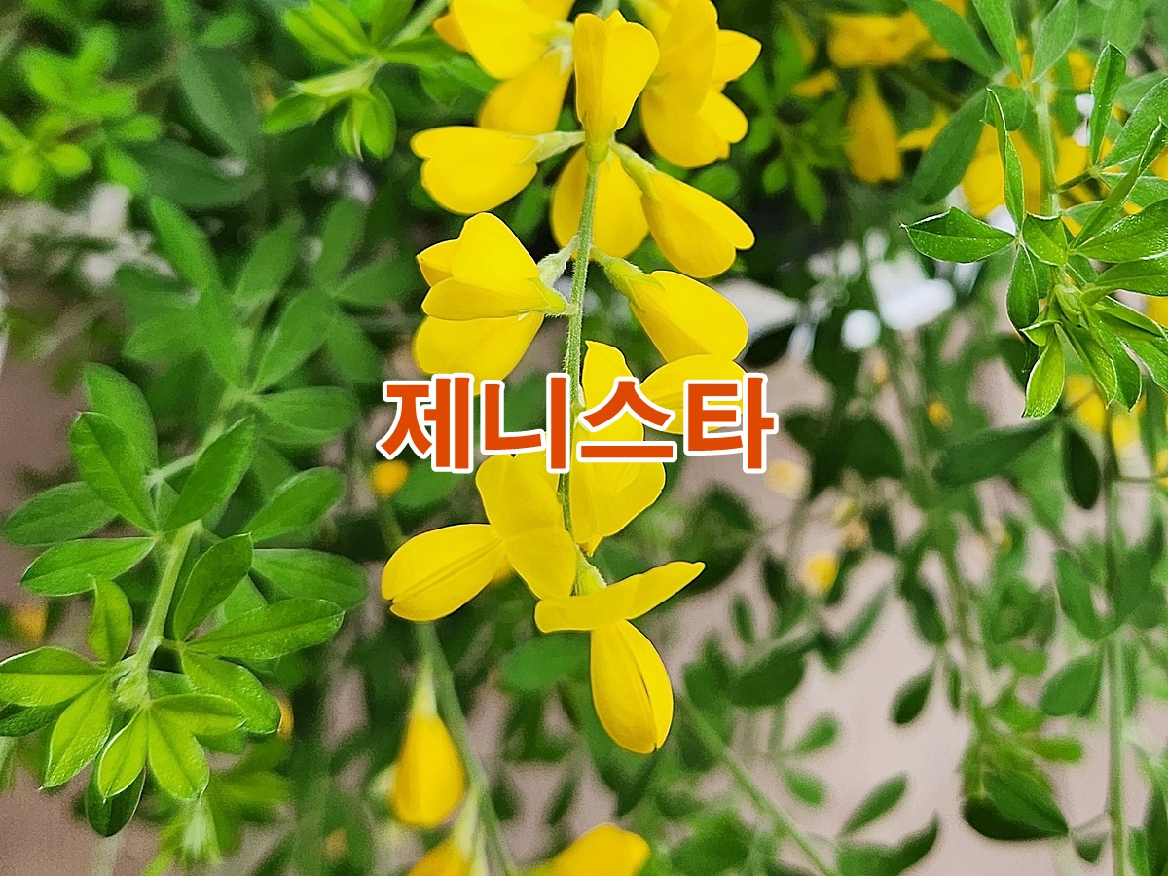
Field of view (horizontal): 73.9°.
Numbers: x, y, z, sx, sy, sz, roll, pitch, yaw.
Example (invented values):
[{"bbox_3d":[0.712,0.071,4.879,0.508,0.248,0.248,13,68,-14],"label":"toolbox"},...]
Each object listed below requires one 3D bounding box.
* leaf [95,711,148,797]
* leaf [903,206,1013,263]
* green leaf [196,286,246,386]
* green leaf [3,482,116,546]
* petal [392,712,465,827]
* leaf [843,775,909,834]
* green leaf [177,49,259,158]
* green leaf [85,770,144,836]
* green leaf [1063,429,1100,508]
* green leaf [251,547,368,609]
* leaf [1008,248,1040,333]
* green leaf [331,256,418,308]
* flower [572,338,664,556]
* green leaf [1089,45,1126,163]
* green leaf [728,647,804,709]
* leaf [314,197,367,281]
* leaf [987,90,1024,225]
[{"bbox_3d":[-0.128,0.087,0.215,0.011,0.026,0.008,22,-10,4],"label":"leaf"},{"bbox_3d":[0.072,-0.040,0.149,0.024,0.010,0.003,1,-25,-14],"label":"leaf"},{"bbox_3d":[-0.091,-0.026,0.194,0.010,0.030,0.003,-26,-15,0],"label":"green leaf"},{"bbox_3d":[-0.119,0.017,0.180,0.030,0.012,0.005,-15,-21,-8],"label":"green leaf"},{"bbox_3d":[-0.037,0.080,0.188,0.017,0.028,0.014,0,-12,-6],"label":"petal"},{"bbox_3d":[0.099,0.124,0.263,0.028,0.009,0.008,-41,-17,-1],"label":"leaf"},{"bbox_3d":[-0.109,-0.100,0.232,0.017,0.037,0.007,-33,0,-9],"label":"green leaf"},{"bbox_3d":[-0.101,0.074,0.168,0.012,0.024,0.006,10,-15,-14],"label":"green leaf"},{"bbox_3d":[0.149,0.009,0.235,0.010,0.025,0.004,-16,0,10],"label":"green leaf"},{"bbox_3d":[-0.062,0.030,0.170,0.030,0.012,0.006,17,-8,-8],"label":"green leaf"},{"bbox_3d":[0.066,-0.023,0.117,0.005,0.015,0.002,0,-22,27],"label":"leaf"},{"bbox_3d":[-0.058,-0.044,0.217,0.024,0.011,0.004,-24,-14,-14],"label":"green leaf"},{"bbox_3d":[0.005,0.001,0.112,0.011,0.029,0.009,-8,14,-35],"label":"flower"},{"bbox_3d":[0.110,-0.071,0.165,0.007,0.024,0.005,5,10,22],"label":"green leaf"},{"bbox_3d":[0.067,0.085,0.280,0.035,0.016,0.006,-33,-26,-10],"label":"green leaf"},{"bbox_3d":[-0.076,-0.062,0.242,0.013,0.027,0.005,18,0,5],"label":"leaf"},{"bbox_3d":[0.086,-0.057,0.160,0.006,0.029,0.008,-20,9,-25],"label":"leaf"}]

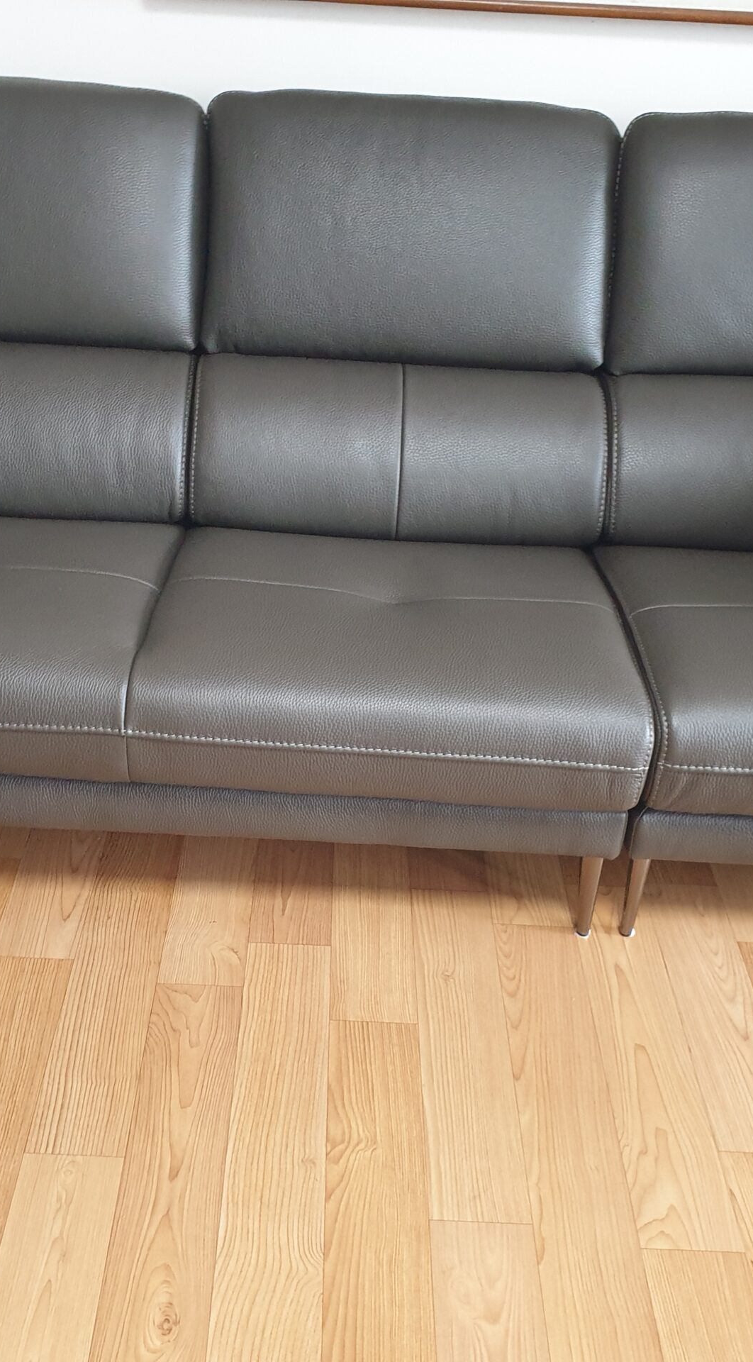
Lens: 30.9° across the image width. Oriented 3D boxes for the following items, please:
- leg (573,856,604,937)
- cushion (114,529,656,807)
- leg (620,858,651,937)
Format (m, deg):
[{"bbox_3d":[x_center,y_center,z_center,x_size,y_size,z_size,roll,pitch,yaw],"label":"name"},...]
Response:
[{"bbox_3d":[0.301,0.290,1.898,0.030,0.158,0.030,3,31,-1],"label":"leg"},{"bbox_3d":[0.015,-0.056,1.907,0.645,0.172,0.554,3,31,-1],"label":"cushion"},{"bbox_3d":[0.367,0.291,1.903,0.030,0.158,0.030,3,31,-1],"label":"leg"}]

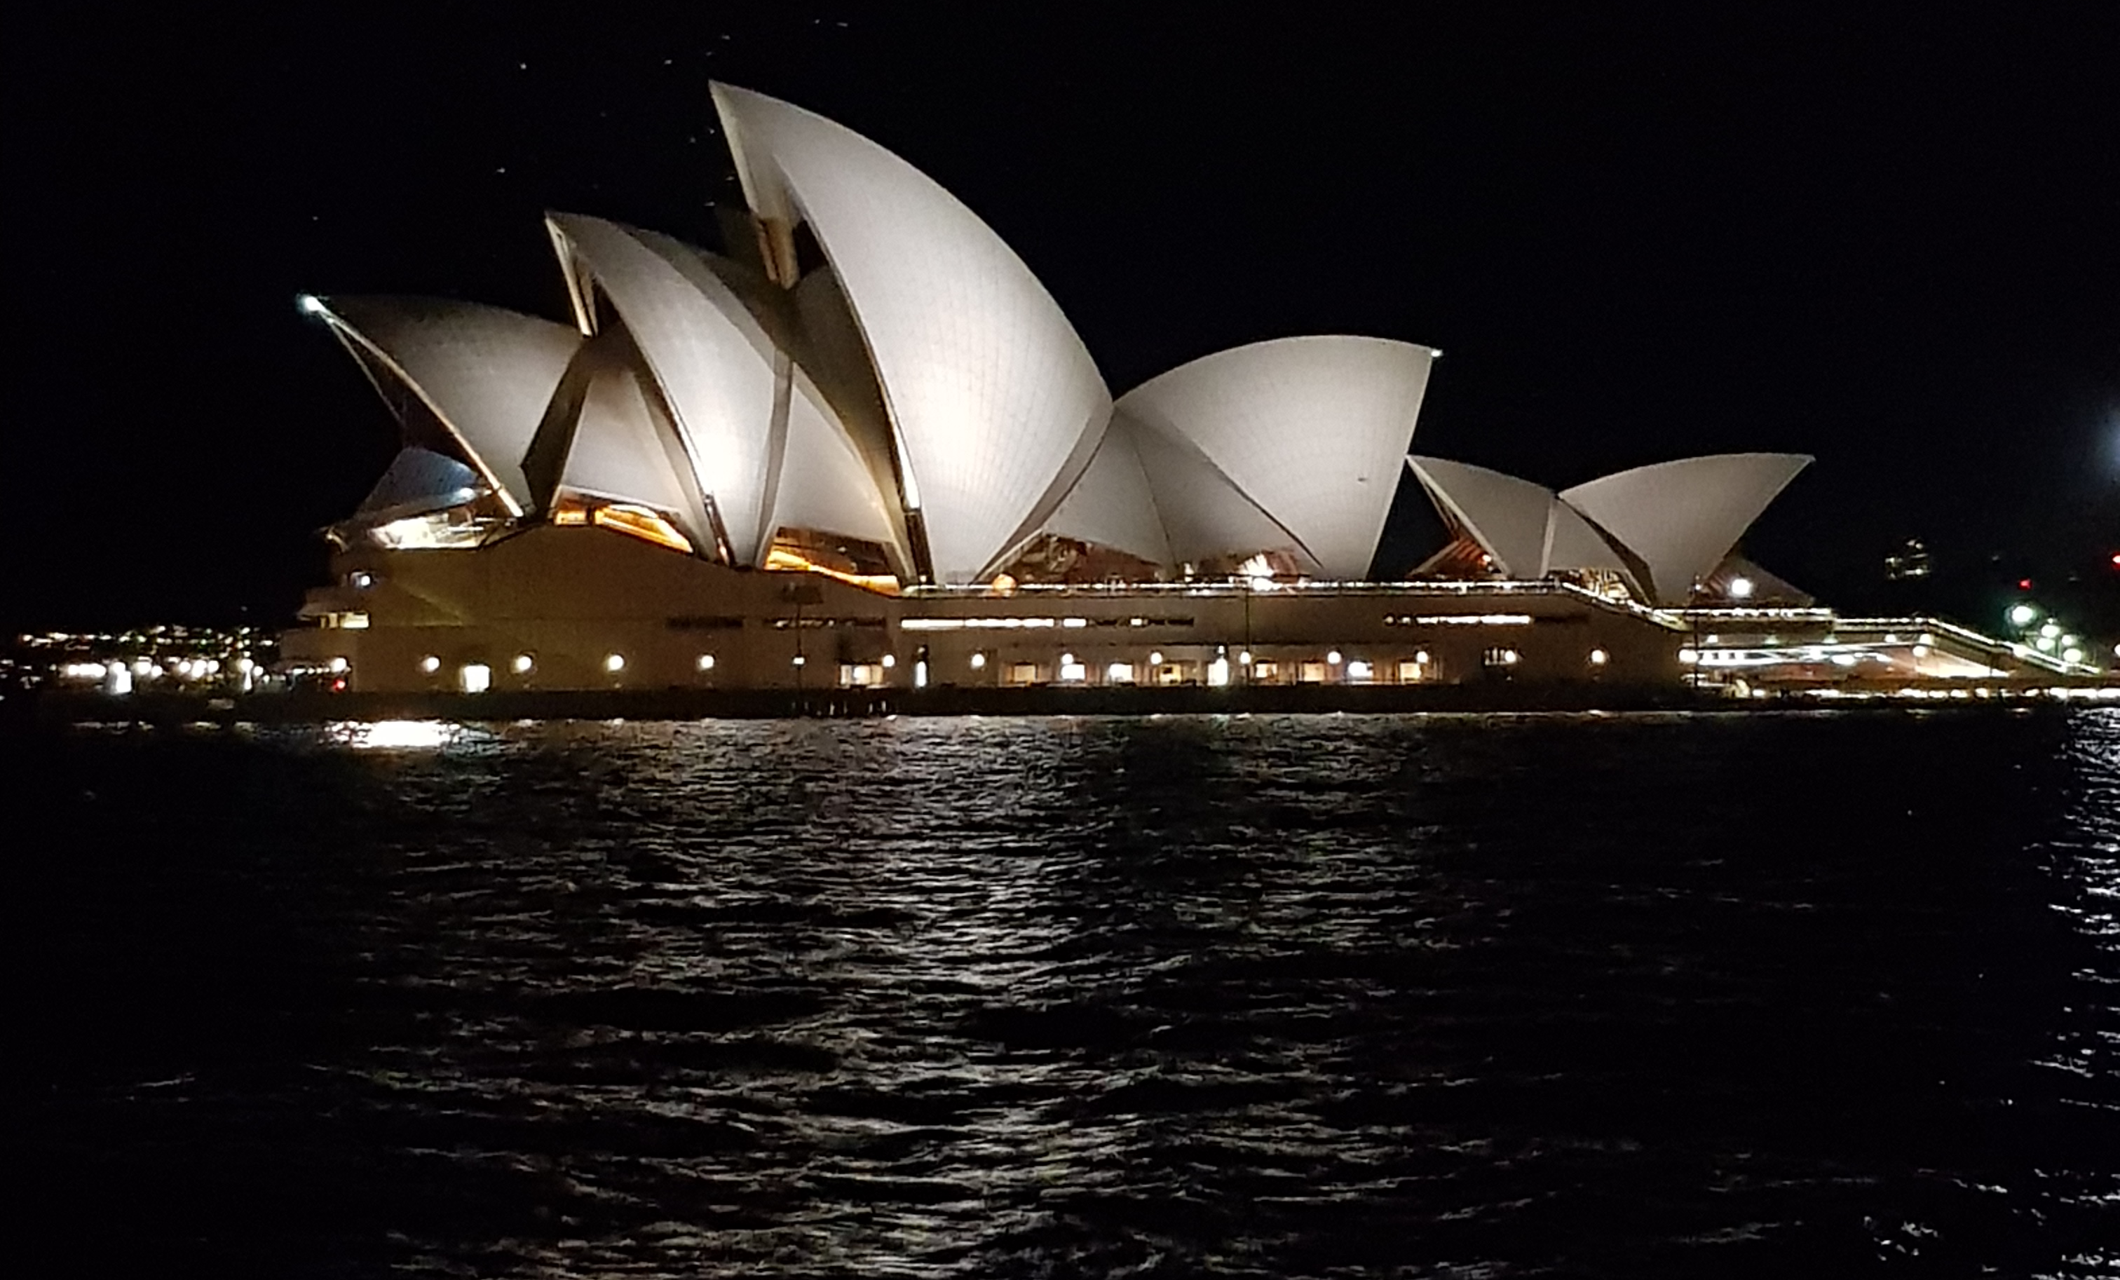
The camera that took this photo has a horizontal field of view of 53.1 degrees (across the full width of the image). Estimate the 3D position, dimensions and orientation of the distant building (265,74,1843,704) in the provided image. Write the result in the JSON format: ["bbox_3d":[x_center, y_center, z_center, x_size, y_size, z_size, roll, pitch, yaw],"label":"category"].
[{"bbox_3d":[3.787,-26.675,240.528,166.000,65.500,105.000,0,-1,-2],"label":"distant building"}]

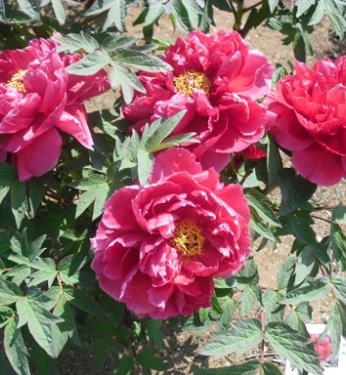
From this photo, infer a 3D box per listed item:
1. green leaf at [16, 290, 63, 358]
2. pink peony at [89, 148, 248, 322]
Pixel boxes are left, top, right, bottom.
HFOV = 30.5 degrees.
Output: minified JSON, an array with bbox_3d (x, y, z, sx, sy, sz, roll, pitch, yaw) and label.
[{"bbox_3d":[-0.161,0.165,0.765,0.040,0.022,0.081,-26,90,-14],"label":"green leaf"},{"bbox_3d":[-0.002,0.055,0.740,0.175,0.105,0.170,-3,73,-3],"label":"pink peony"}]

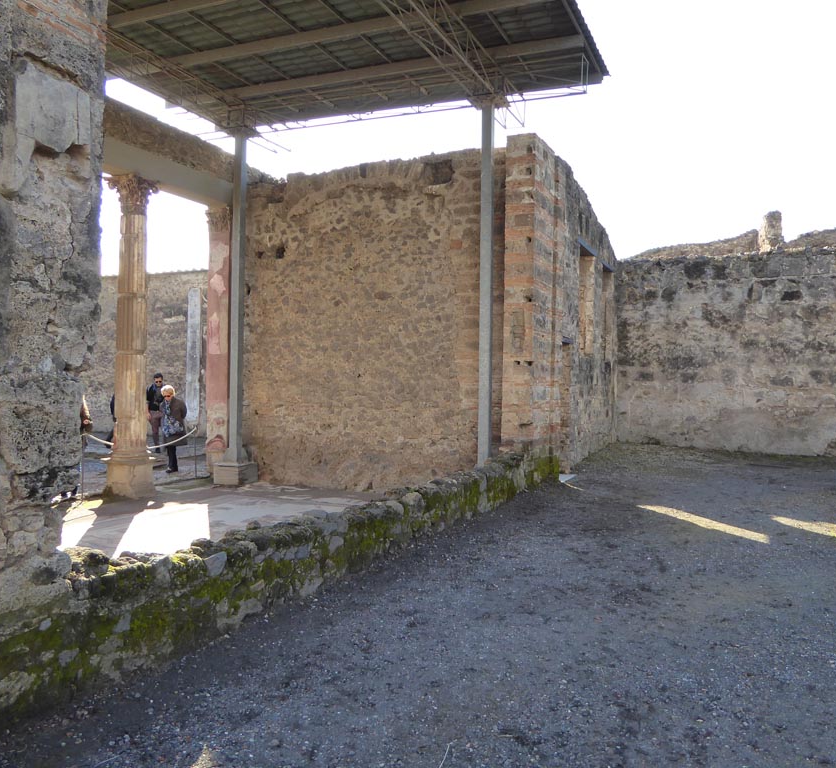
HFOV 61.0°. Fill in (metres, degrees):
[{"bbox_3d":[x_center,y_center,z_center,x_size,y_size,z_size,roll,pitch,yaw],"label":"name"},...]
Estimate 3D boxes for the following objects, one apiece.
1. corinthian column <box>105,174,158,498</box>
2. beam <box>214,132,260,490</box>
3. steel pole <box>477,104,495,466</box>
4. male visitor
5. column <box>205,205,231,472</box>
[{"bbox_3d":[-4.116,-0.708,10.200,0.520,4.590,0.520,1,0,25],"label":"corinthian column"},{"bbox_3d":[-2.940,-1.237,11.550,0.470,5.692,0.470,1,0,25],"label":"beam"},{"bbox_3d":[0.923,-1.223,9.750,0.160,5.217,0.160,1,0,25],"label":"steel pole"},{"bbox_3d":[-5.635,0.630,15.300,0.500,1.735,0.320,1,0,-16],"label":"male visitor"},{"bbox_3d":[-3.293,-0.709,11.900,0.430,4.581,0.410,1,0,25],"label":"column"}]

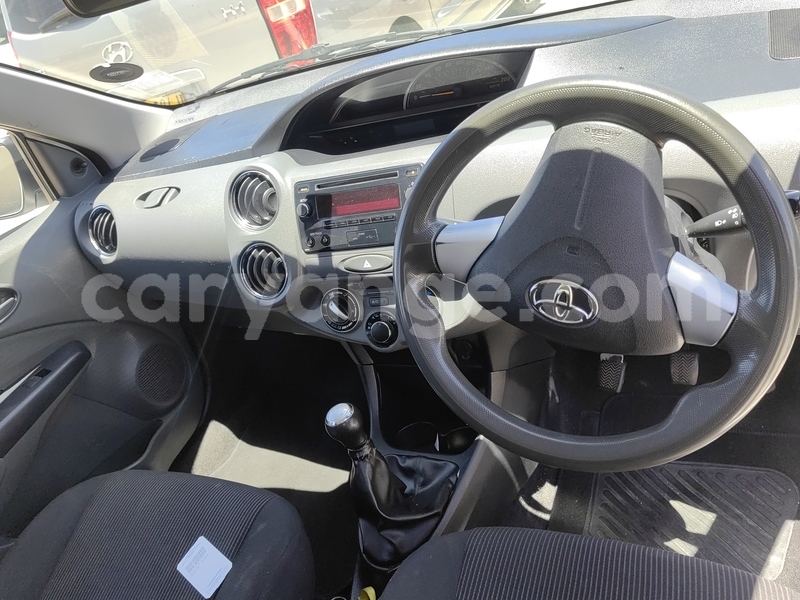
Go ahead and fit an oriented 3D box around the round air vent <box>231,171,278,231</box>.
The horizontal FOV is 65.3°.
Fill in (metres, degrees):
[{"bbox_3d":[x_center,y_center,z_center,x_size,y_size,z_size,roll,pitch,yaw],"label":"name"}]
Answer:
[{"bbox_3d":[-0.210,-0.144,0.904,0.082,0.083,0.020,-2,9,32],"label":"round air vent"}]

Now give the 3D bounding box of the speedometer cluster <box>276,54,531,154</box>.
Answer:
[{"bbox_3d":[-0.006,-0.257,0.826,0.360,0.098,0.090,-2,17,28],"label":"speedometer cluster"}]

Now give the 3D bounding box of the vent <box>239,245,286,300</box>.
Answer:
[{"bbox_3d":[-0.195,-0.046,0.932,0.086,0.086,0.042,-3,14,29],"label":"vent"}]

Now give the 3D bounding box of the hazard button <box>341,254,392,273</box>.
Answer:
[{"bbox_3d":[-0.044,-0.049,0.832,0.078,0.022,0.014,-3,10,29],"label":"hazard button"}]

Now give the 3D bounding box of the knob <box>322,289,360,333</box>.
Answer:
[{"bbox_3d":[-0.084,0.015,0.865,0.060,0.060,0.025,-3,10,29],"label":"knob"}]

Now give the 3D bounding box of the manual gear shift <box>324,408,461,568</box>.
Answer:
[{"bbox_3d":[-0.032,0.203,0.832,0.130,0.225,0.185,-2,32,28],"label":"manual gear shift"}]

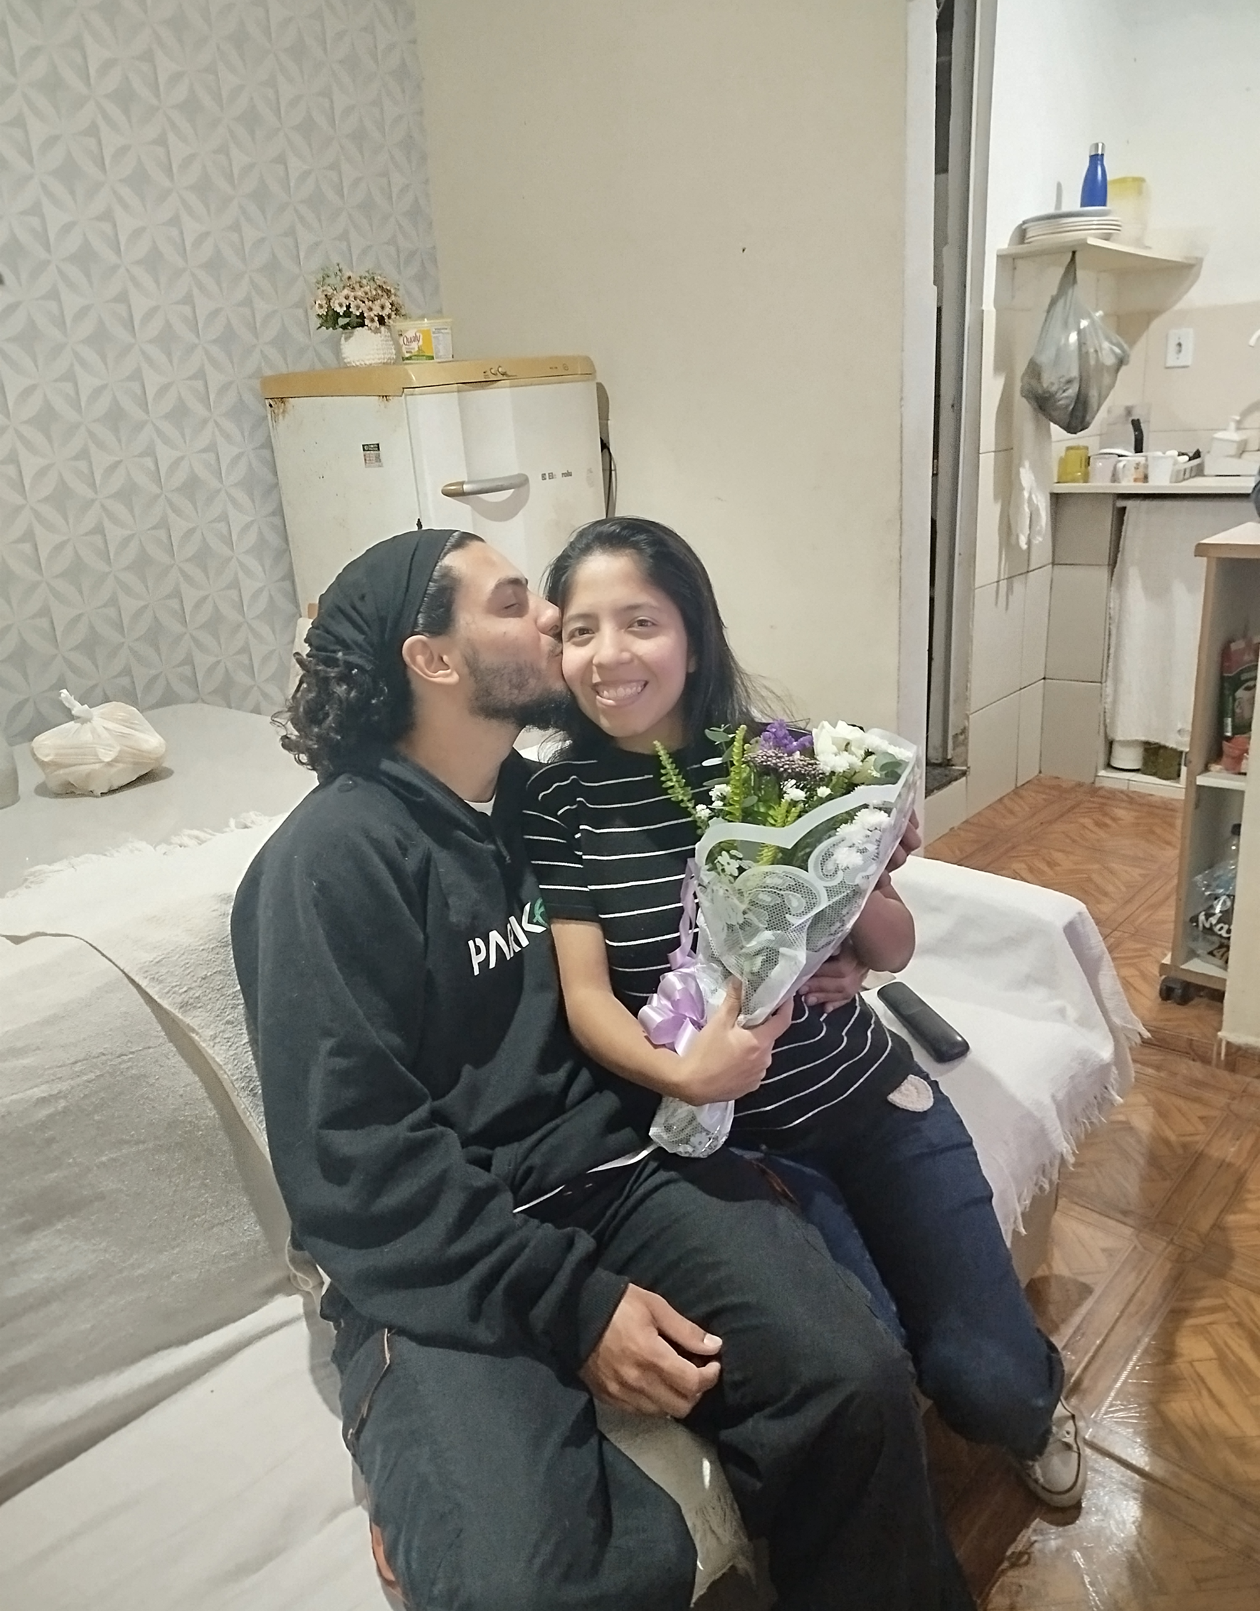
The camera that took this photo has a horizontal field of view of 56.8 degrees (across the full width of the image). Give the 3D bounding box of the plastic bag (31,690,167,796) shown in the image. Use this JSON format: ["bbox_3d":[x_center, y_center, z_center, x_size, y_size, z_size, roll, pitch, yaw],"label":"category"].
[{"bbox_3d":[-0.832,-0.108,1.815,0.200,0.135,0.165,-12,20,-24],"label":"plastic bag"}]

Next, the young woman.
[{"bbox_3d":[0.193,0.275,1.259,0.510,1.140,0.630,-19,23,-38],"label":"young woman"}]

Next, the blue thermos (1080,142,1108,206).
[{"bbox_3d":[1.304,-1.717,3.280,0.073,0.262,0.073,3,19,20],"label":"blue thermos"}]

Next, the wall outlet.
[{"bbox_3d":[1.793,-1.491,3.802,0.077,0.118,0.014,11,23,39],"label":"wall outlet"}]

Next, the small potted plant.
[{"bbox_3d":[-0.717,-1.296,3.080,0.240,0.262,0.230,-7,18,-10],"label":"small potted plant"}]

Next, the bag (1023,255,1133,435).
[{"bbox_3d":[1.224,-1.267,3.200,0.280,0.475,0.220,3,19,20],"label":"bag"}]

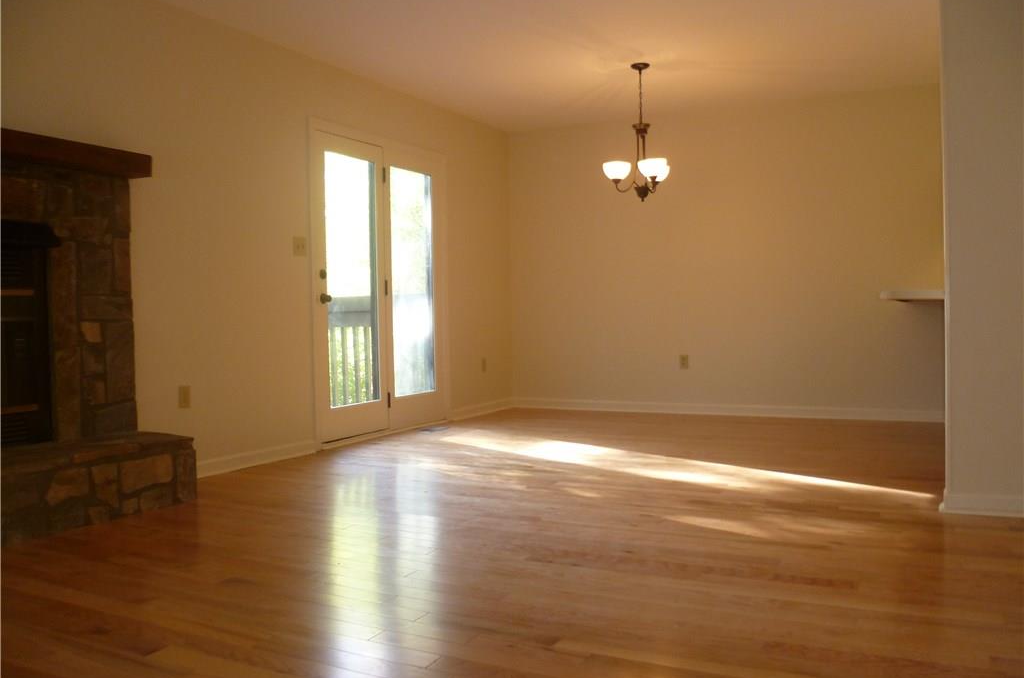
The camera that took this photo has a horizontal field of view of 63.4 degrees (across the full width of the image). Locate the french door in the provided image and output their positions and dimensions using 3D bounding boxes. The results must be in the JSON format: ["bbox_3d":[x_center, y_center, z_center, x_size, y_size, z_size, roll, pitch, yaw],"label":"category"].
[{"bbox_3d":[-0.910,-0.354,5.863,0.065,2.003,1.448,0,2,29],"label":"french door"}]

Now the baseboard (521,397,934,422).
[{"bbox_3d":[1.596,0.566,6.705,3.538,0.092,0.018,0,2,25],"label":"baseboard"}]

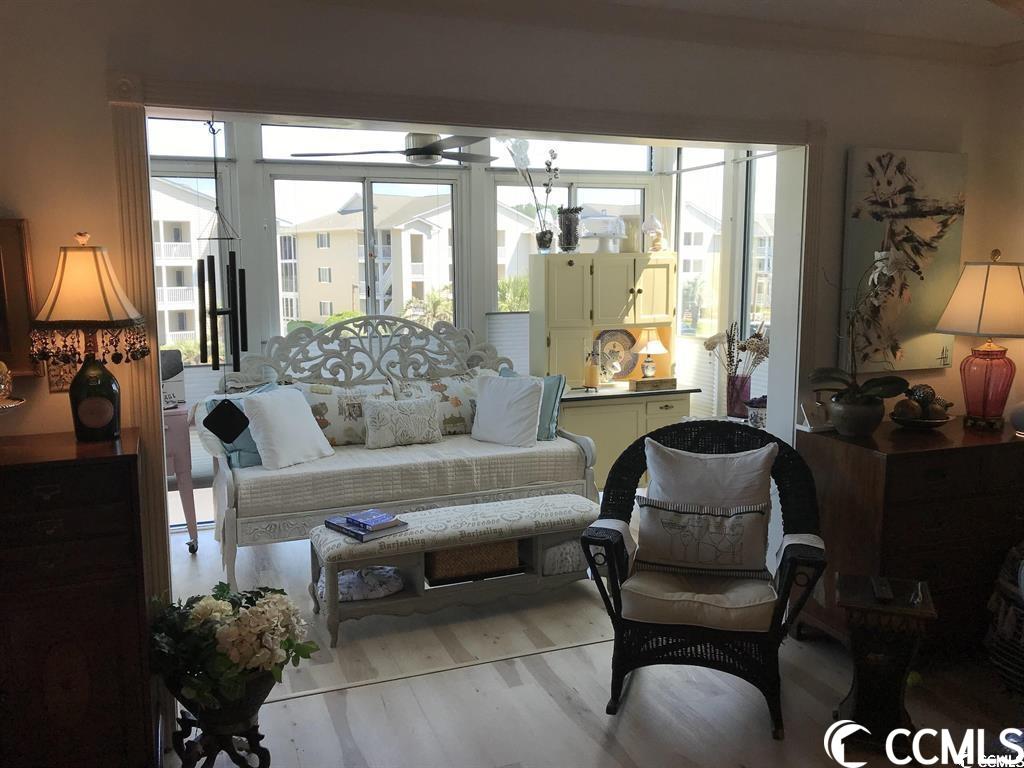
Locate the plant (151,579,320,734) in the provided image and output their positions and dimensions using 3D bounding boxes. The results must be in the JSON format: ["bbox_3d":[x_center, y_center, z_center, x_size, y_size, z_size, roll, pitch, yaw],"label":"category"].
[{"bbox_3d":[-0.814,0.802,2.421,0.460,0.430,0.440,-3,8,-21],"label":"plant"}]

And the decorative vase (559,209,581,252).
[{"bbox_3d":[0.378,-1.002,5.442,0.140,0.285,0.140,0,8,0],"label":"decorative vase"}]

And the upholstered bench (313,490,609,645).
[{"bbox_3d":[-0.270,0.851,3.954,1.305,0.460,0.430,-3,8,-21],"label":"upholstered bench"}]

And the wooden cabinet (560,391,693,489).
[{"bbox_3d":[0.646,0.438,5.612,1.040,0.820,0.600,-3,8,-21],"label":"wooden cabinet"}]

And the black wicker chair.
[{"bbox_3d":[0.746,0.682,3.211,0.800,0.990,0.850,2,8,17],"label":"black wicker chair"}]

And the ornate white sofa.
[{"bbox_3d":[-0.667,0.289,4.875,2.080,1.325,1.080,-3,8,-21],"label":"ornate white sofa"}]

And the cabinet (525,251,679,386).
[{"bbox_3d":[0.617,-0.434,5.602,0.970,0.870,0.280,-3,8,-21],"label":"cabinet"}]

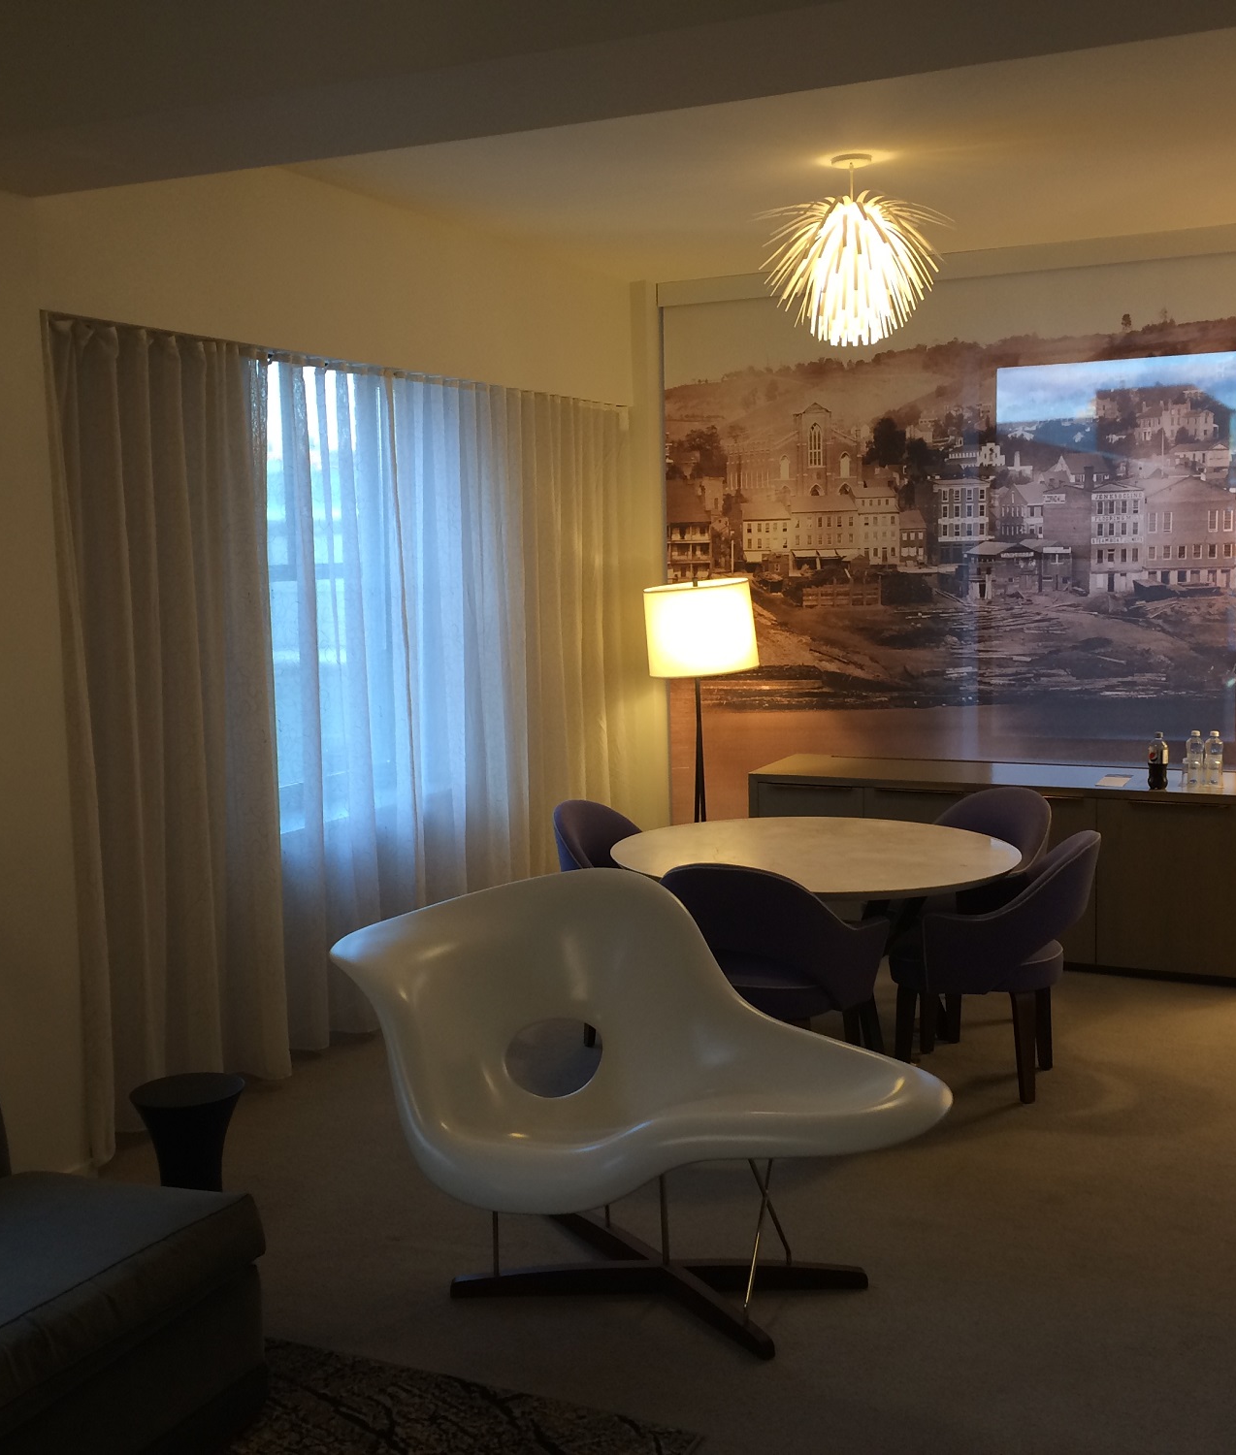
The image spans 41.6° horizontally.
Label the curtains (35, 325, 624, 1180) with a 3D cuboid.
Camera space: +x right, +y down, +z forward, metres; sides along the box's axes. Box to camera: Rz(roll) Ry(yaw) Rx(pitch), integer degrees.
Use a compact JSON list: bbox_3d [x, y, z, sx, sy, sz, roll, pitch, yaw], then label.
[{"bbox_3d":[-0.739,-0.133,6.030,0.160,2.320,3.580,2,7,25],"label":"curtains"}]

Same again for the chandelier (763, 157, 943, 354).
[{"bbox_3d":[0.735,-1.487,5.112,0.590,0.580,0.590,2,7,25],"label":"chandelier"}]

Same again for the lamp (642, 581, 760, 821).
[{"bbox_3d":[0.388,0.129,7.126,0.480,1.520,0.480,2,7,25],"label":"lamp"}]

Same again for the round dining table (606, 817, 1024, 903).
[{"bbox_3d":[0.618,0.745,5.165,1.260,0.720,1.260,-1,6,0],"label":"round dining table"}]

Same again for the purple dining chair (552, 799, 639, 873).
[{"bbox_3d":[0.104,0.673,5.516,0.620,0.810,0.660,2,7,29],"label":"purple dining chair"}]

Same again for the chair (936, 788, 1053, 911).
[{"bbox_3d":[1.145,0.641,5.572,0.620,0.810,0.660,-6,8,-38],"label":"chair"}]

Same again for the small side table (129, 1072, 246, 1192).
[{"bbox_3d":[-0.971,1.066,3.735,0.265,0.480,0.265,2,7,25],"label":"small side table"}]

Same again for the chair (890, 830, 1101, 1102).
[{"bbox_3d":[1.157,0.700,5.042,0.620,0.810,0.640,2,7,25],"label":"chair"}]

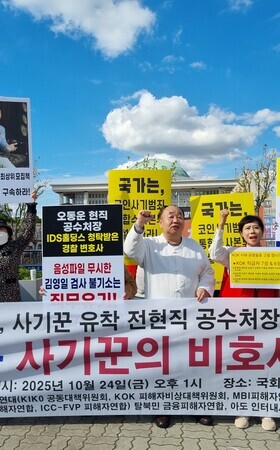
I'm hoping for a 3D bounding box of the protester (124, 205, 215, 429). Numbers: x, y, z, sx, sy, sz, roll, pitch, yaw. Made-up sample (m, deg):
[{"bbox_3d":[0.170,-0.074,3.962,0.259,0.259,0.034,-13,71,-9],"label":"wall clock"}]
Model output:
[{"bbox_3d":[0.228,0.700,3.500,0.700,1.700,0.450,0,0,5],"label":"protester"}]

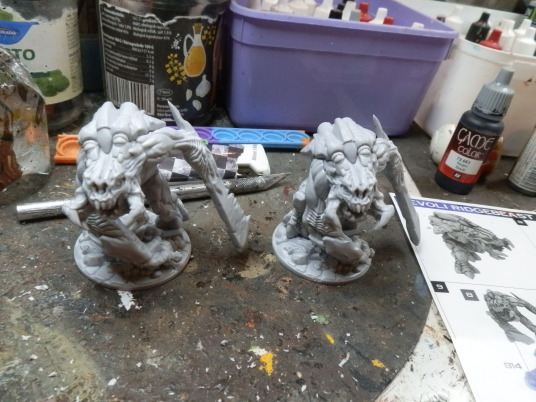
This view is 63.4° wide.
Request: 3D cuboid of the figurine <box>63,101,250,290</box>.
[{"bbox_3d":[-0.042,-0.002,0.170,0.073,0.069,0.060,6,36,-6],"label":"figurine"}]

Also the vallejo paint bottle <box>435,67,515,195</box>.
[{"bbox_3d":[0.126,-0.042,0.260,0.025,0.075,0.025,26,39,20],"label":"vallejo paint bottle"}]

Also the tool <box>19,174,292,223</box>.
[{"bbox_3d":[-0.050,-0.005,0.224,0.140,0.009,0.009,-10,41,-25],"label":"tool"}]

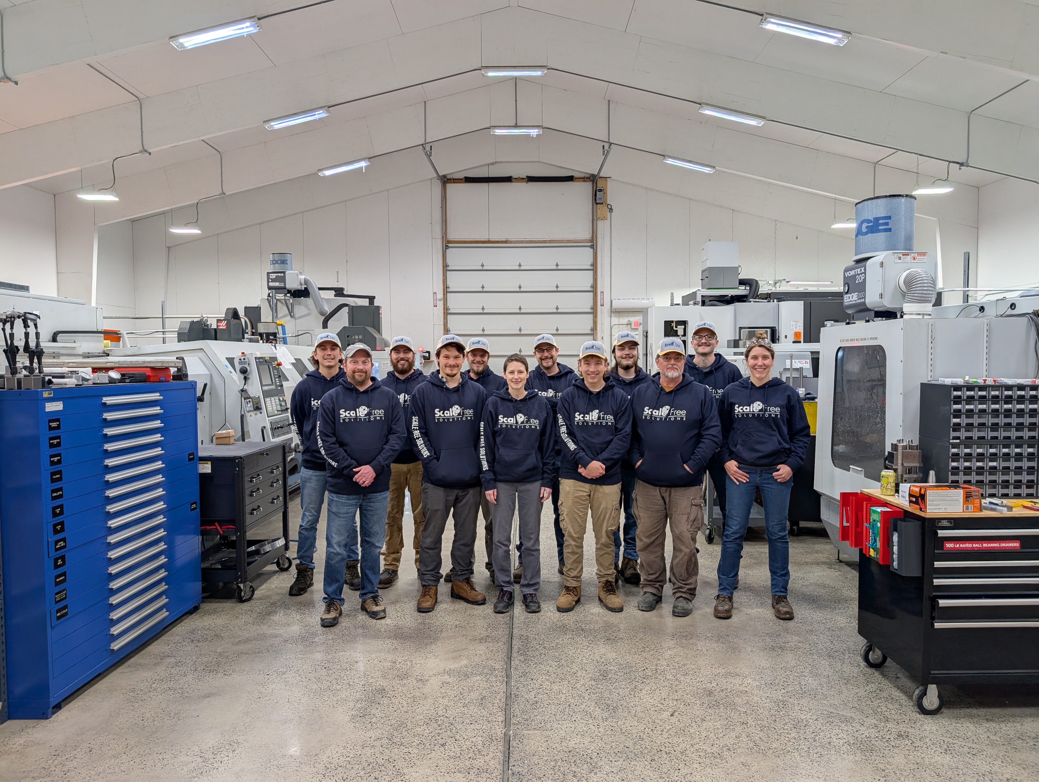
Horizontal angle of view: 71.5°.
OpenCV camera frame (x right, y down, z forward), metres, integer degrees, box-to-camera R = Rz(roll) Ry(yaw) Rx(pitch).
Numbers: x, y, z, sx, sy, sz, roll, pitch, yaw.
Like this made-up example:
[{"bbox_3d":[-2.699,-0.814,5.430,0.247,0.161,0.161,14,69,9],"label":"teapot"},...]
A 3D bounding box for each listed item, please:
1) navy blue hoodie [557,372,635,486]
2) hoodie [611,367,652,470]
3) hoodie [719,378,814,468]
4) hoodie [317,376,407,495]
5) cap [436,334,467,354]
[{"bbox_3d":[0.500,0.262,4.800,0.510,0.730,0.350,0,3,3],"label":"navy blue hoodie"},{"bbox_3d":[0.801,0.204,5.330,0.540,0.750,0.320,0,3,6],"label":"hoodie"},{"bbox_3d":[1.579,0.210,4.669,0.565,0.595,0.340,1,3,17],"label":"hoodie"},{"bbox_3d":[-1.002,0.282,4.602,0.555,0.735,0.360,0,2,-10],"label":"hoodie"},{"bbox_3d":[-0.450,-0.311,4.730,0.190,0.130,0.260,-1,3,-13],"label":"cap"}]

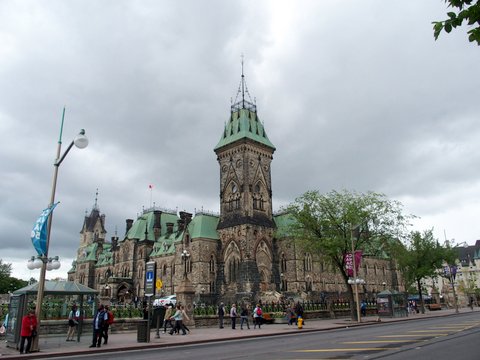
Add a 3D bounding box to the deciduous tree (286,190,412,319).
[{"bbox_3d":[10.768,7.276,39.329,11.500,13.000,11.500,16,-24,-42],"label":"deciduous tree"}]

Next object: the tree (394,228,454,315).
[{"bbox_3d":[21.988,11.014,47.996,7.400,10.498,7.400,16,-24,-42],"label":"tree"}]

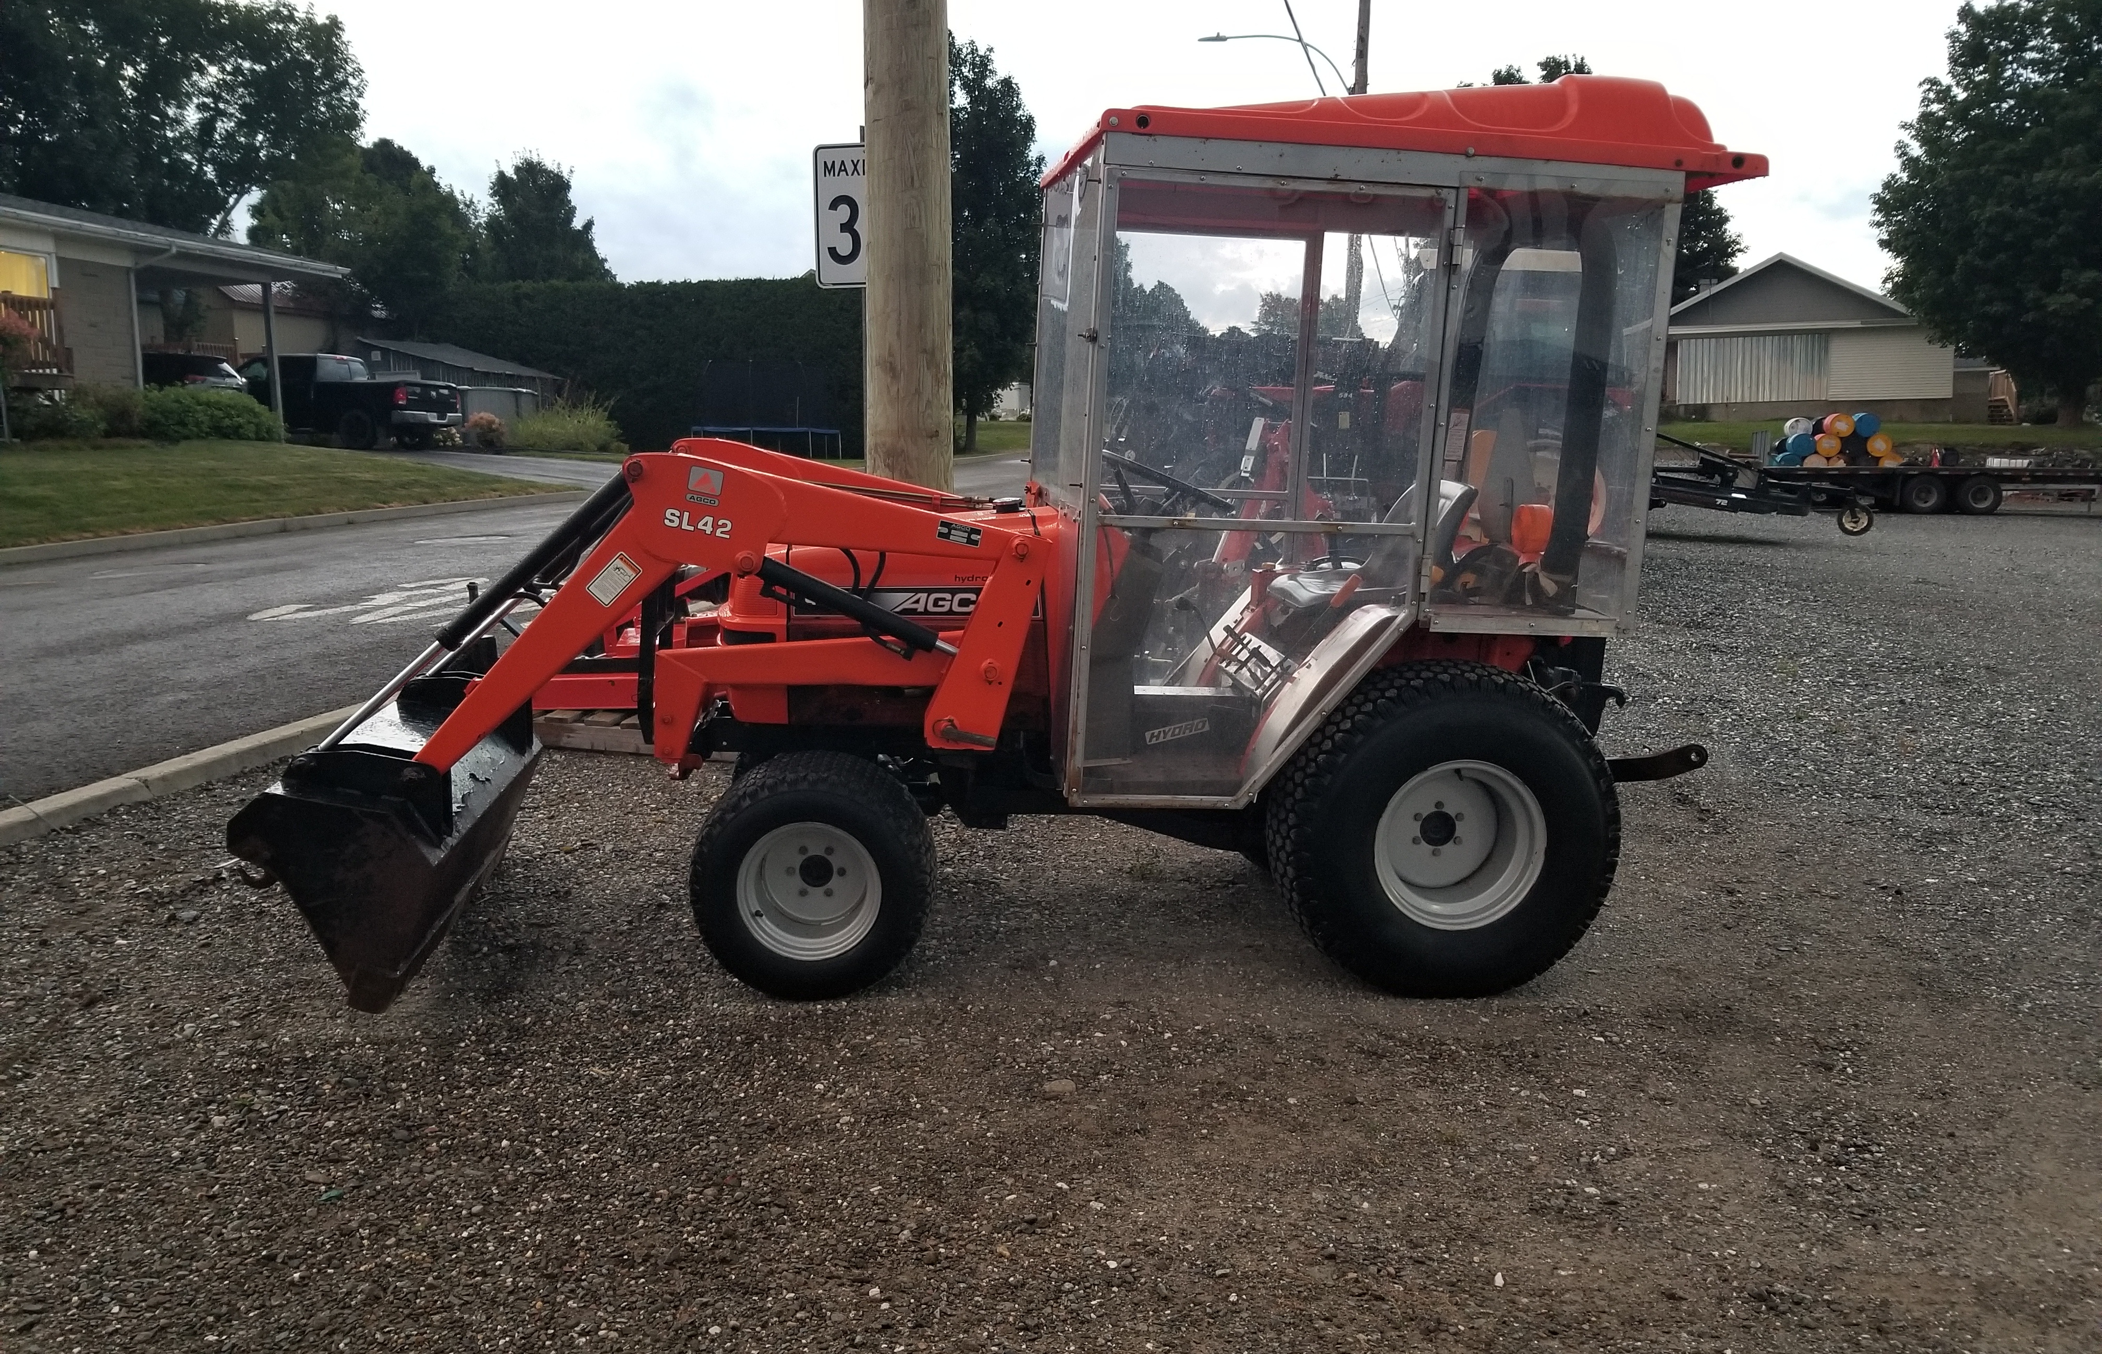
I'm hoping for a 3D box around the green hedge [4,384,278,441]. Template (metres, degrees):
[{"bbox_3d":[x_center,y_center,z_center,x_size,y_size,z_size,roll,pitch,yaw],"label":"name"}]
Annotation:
[{"bbox_3d":[-12.415,-3.639,21.800,1.200,0.900,4.800,1,9,8],"label":"green hedge"}]

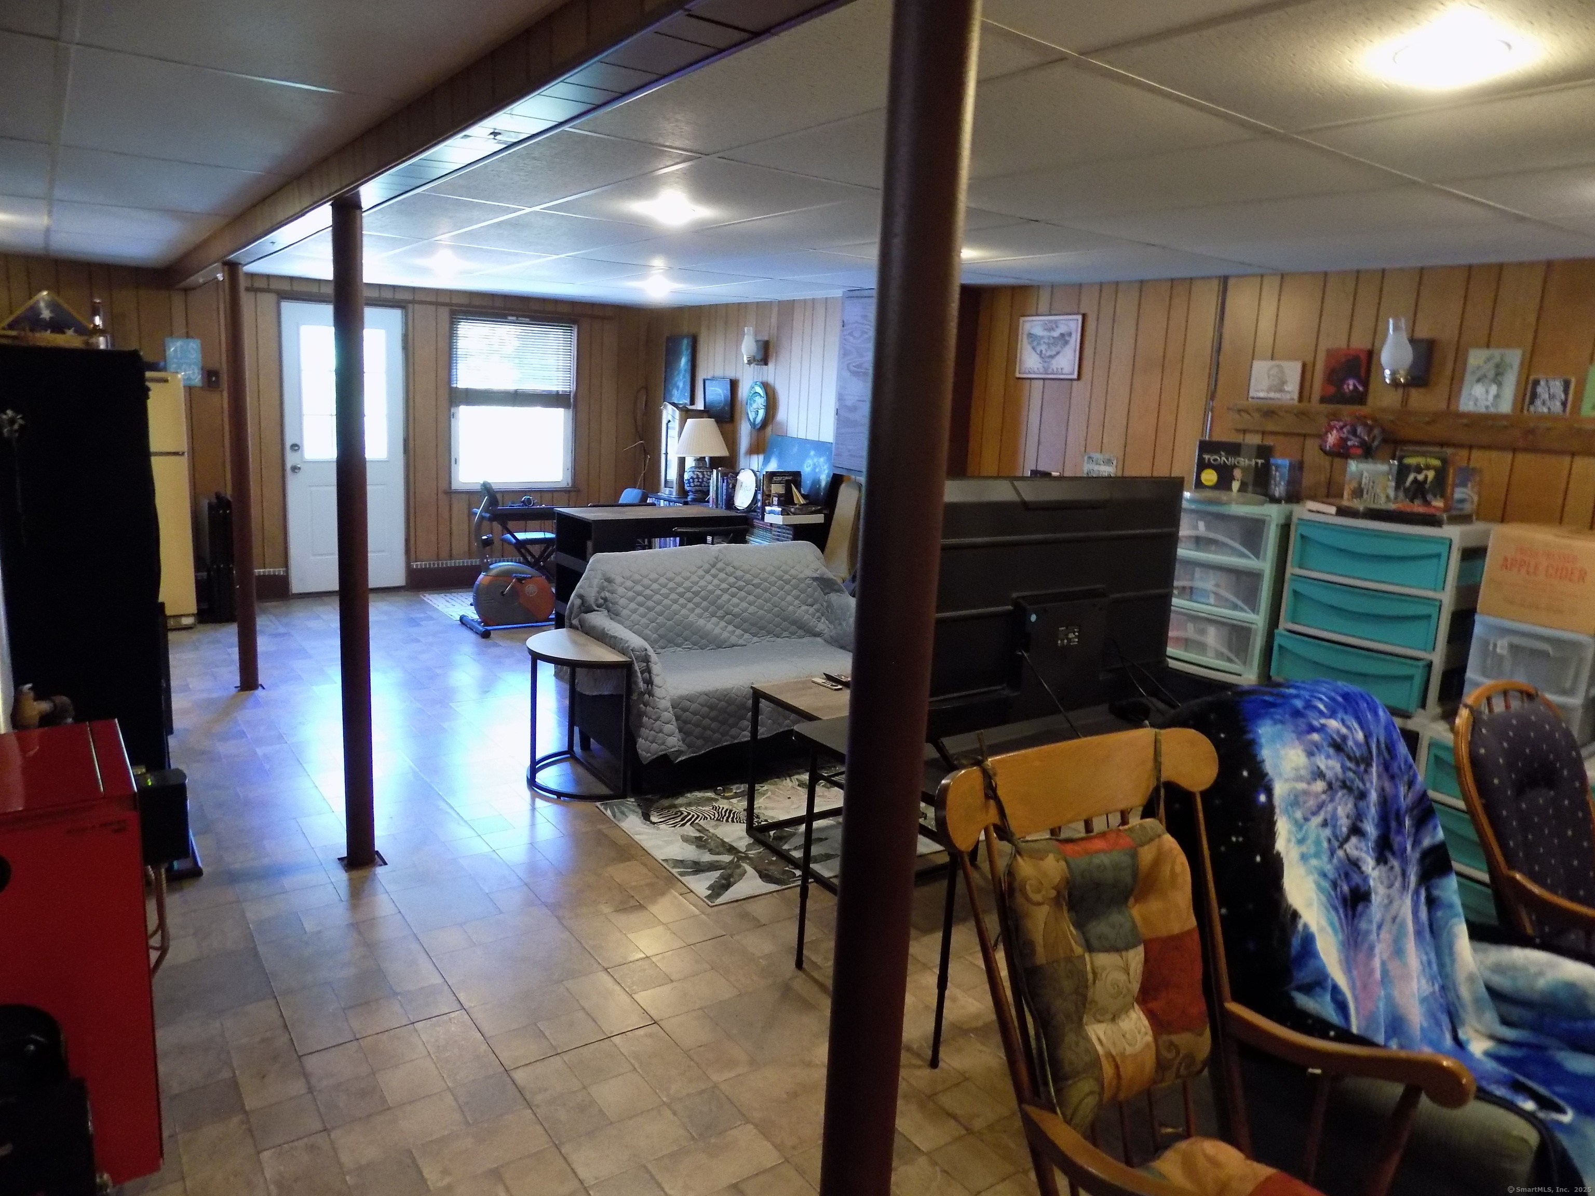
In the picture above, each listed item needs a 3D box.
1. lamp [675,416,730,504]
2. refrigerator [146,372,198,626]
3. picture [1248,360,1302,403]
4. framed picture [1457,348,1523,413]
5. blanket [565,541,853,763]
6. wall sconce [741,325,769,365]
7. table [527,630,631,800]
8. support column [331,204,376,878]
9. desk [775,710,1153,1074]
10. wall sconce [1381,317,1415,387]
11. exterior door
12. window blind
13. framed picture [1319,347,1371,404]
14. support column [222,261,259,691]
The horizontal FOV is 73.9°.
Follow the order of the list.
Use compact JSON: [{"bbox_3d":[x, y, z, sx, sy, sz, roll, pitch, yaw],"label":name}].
[{"bbox_3d":[-0.687,-1.005,7.684,0.385,0.630,0.385,3,11,-1],"label":"lamp"},{"bbox_3d":[-4.101,-0.601,6.368,0.720,1.525,0.680,-5,14,-35],"label":"refrigerator"},{"bbox_3d":[1.923,-0.872,4.267,0.025,0.162,0.215,-5,14,-35],"label":"picture"},{"bbox_3d":[2.376,-0.745,3.633,0.020,0.210,0.170,-5,14,-35],"label":"framed picture"},{"bbox_3d":[-0.183,0.226,4.703,1.560,0.820,0.900,-5,13,-35],"label":"blanket"},{"bbox_3d":[-0.318,-1.733,7.299,0.180,0.270,0.140,-5,14,-35],"label":"wall sconce"},{"bbox_3d":[-0.908,0.450,4.088,0.310,0.530,0.610,-5,13,-35],"label":"table"},{"bbox_3d":[-1.333,-0.138,3.158,0.085,1.980,0.085,-5,13,-35],"label":"support column"},{"bbox_3d":[0.644,0.676,2.928,1.260,0.670,0.610,-5,13,-35],"label":"desk"},{"bbox_3d":[2.139,-0.877,3.765,0.110,0.240,0.105,-5,13,-35],"label":"wall sconce"},{"bbox_3d":[-3.211,-1.045,7.566,0.810,2.030,0.050,-5,14,-35],"label":"exterior door"},{"bbox_3d":[-2.170,-1.788,8.113,0.955,0.665,0.050,-5,14,-35],"label":"window blind"},{"bbox_3d":[2.074,-0.837,4.017,0.030,0.208,0.175,-5,13,-35],"label":"framed picture"},{"bbox_3d":[-2.591,-0.533,4.931,0.085,1.980,0.085,-5,13,-35],"label":"support column"}]

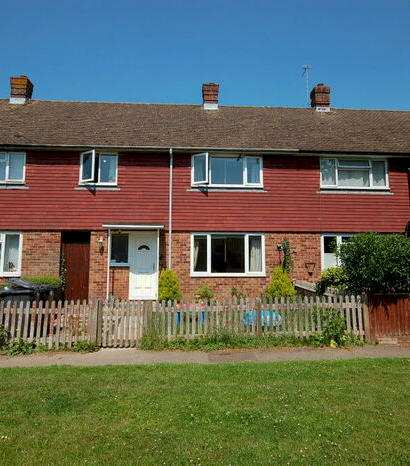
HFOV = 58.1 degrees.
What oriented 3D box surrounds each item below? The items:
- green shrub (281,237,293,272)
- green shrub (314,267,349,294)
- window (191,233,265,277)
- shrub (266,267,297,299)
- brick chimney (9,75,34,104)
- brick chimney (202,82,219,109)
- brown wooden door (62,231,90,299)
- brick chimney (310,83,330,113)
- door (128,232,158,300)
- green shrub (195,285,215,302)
[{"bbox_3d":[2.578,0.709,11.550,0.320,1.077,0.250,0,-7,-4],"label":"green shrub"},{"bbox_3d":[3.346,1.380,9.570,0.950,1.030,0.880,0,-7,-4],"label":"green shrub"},{"bbox_3d":[0.732,0.691,11.595,2.358,1.371,0.120,0,-7,-4],"label":"window"},{"bbox_3d":[2.257,1.573,10.823,0.930,1.176,0.850,0,-7,-4],"label":"shrub"},{"bbox_3d":[-7.263,-5.541,14.627,0.620,1.270,0.640,0,-7,-4],"label":"brick chimney"},{"bbox_3d":[0.265,-5.482,15.282,0.630,1.120,0.600,0,-7,-4],"label":"brick chimney"},{"bbox_3d":[-3.916,1.007,11.207,0.840,2.090,0.100,0,-7,-4],"label":"brown wooden door"},{"bbox_3d":[4.828,-5.497,15.463,0.620,1.280,0.640,0,-7,-4],"label":"brick chimney"},{"bbox_3d":[-1.850,0.985,11.197,0.860,2.070,0.100,0,-7,-4],"label":"door"},{"bbox_3d":[0.012,1.761,10.597,0.570,0.580,0.550,0,-7,-4],"label":"green shrub"}]

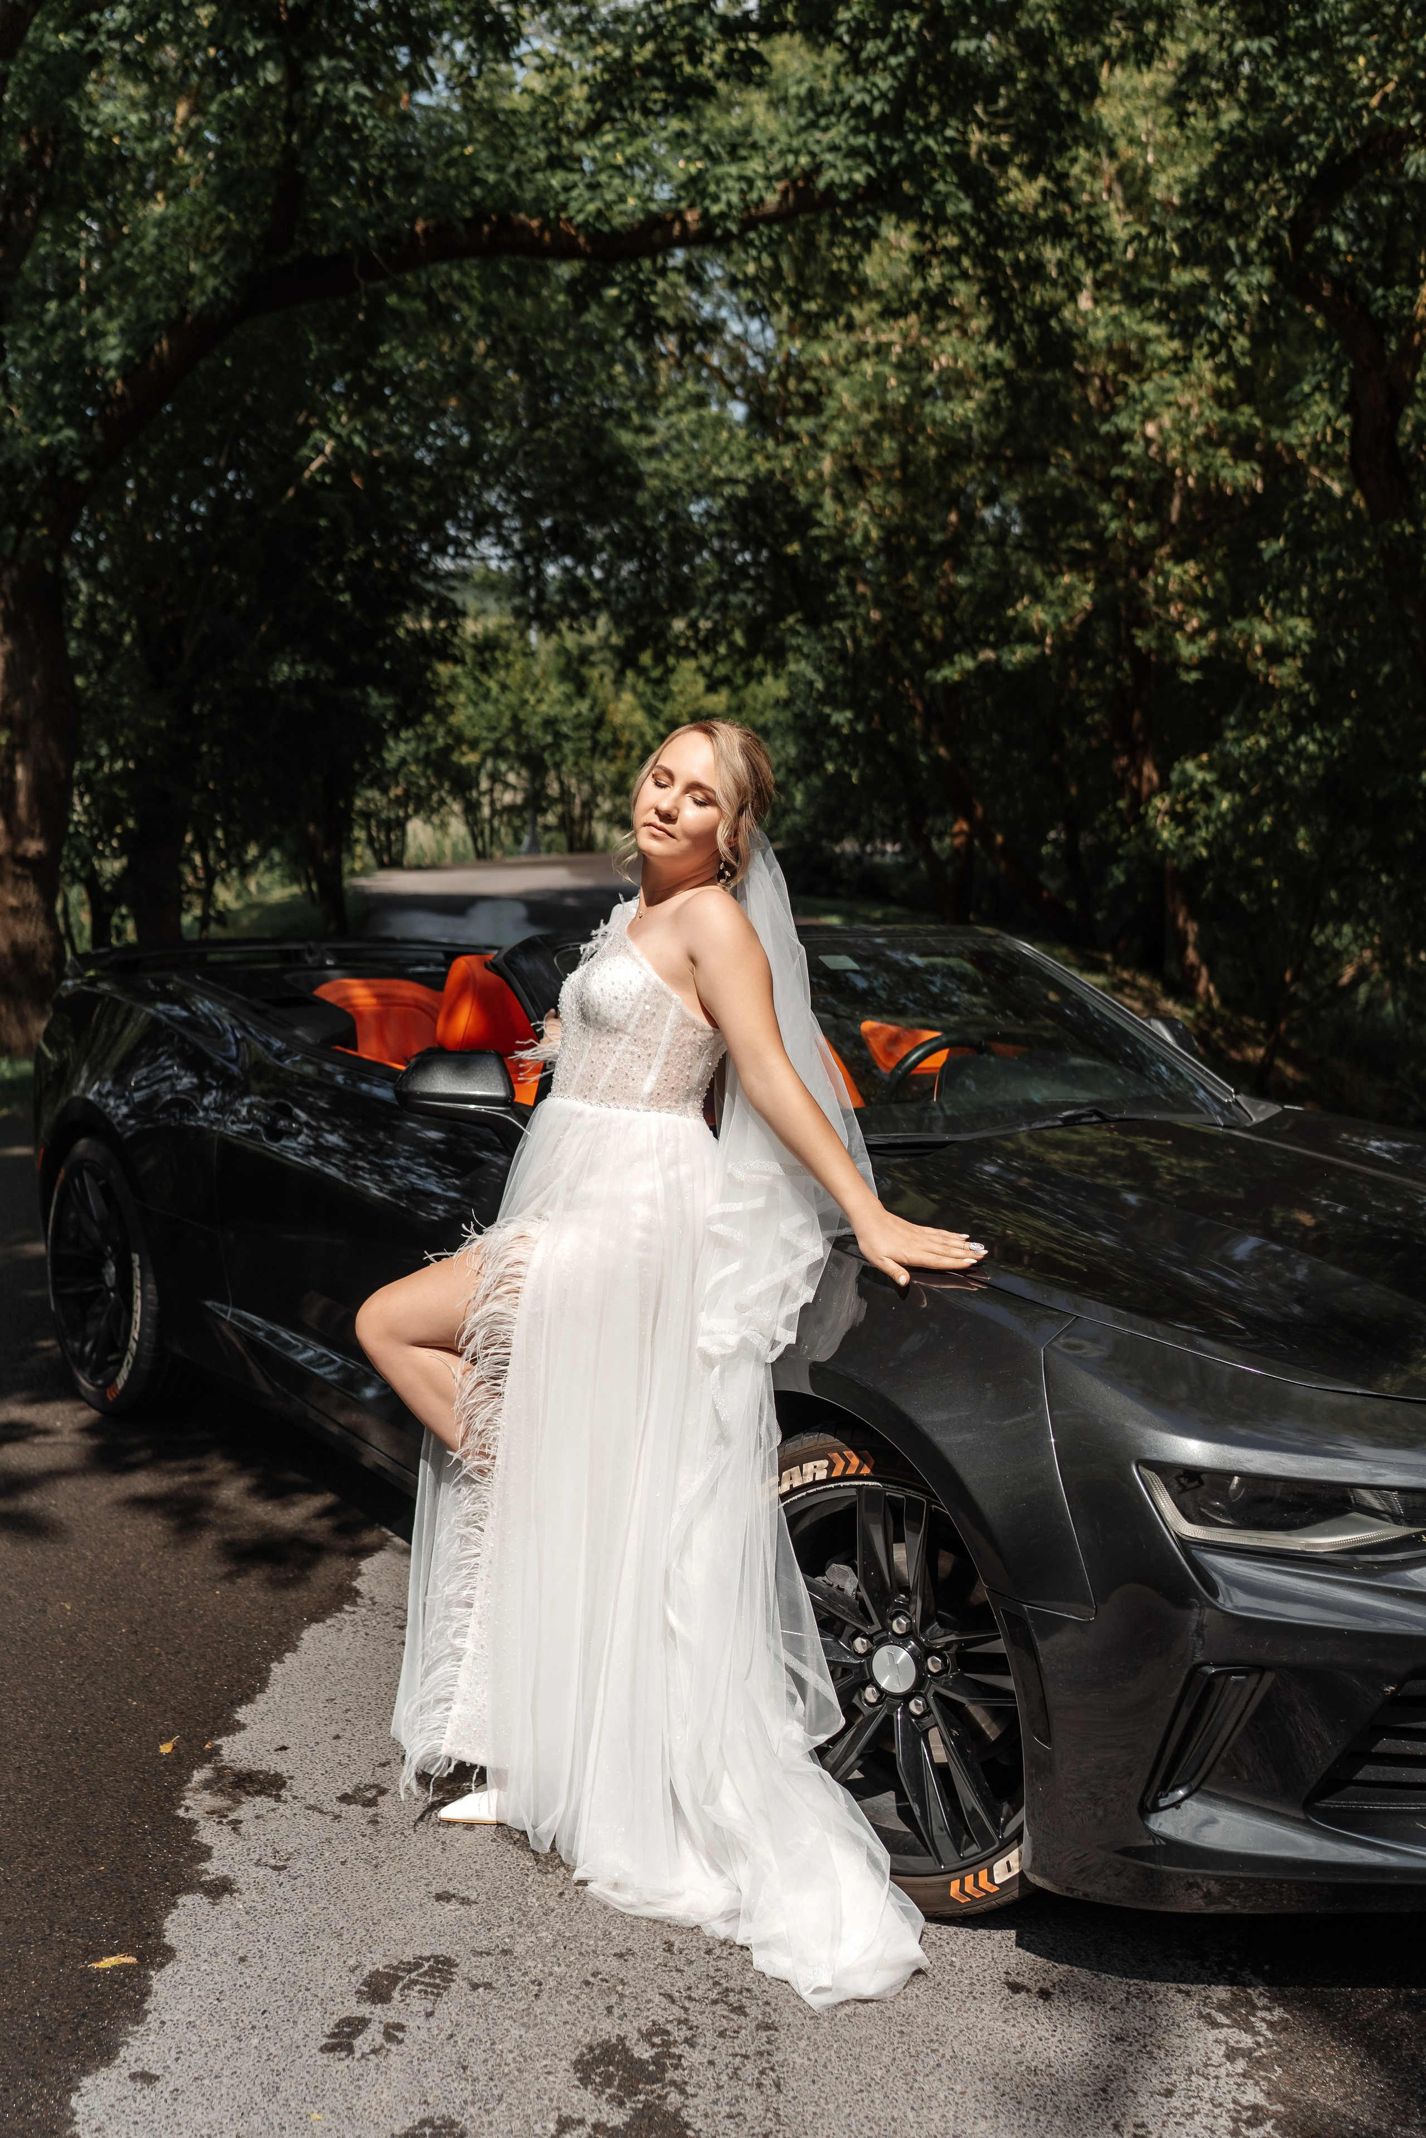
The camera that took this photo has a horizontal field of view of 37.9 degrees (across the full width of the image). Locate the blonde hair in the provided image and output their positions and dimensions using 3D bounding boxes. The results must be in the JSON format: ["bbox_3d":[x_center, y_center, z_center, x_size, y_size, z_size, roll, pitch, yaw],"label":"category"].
[{"bbox_3d":[-0.017,-0.378,2.930,0.180,0.225,0.210,17,3,34],"label":"blonde hair"}]

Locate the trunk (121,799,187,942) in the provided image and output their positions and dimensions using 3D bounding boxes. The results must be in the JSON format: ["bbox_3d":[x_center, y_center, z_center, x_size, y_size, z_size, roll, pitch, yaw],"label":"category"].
[{"bbox_3d":[-4.283,-1.421,16.000,0.450,1.450,0.450,1,7,0],"label":"trunk"}]

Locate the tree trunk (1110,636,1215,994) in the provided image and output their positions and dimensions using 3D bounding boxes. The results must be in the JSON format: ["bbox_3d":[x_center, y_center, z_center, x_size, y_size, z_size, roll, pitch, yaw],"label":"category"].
[{"bbox_3d":[3.473,-1.948,16.000,0.700,2.850,0.550,1,7,0],"label":"tree trunk"}]

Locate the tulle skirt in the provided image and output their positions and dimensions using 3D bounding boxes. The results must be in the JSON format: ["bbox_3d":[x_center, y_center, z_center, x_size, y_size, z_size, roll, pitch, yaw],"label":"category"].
[{"bbox_3d":[-0.100,0.563,2.910,0.500,1.060,0.780,-5,9,-43],"label":"tulle skirt"}]

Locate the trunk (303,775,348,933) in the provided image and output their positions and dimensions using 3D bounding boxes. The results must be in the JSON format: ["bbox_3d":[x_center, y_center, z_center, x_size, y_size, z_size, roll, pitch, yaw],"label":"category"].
[{"bbox_3d":[-3.730,-2.033,20.000,0.420,1.600,0.420,1,7,0],"label":"trunk"}]

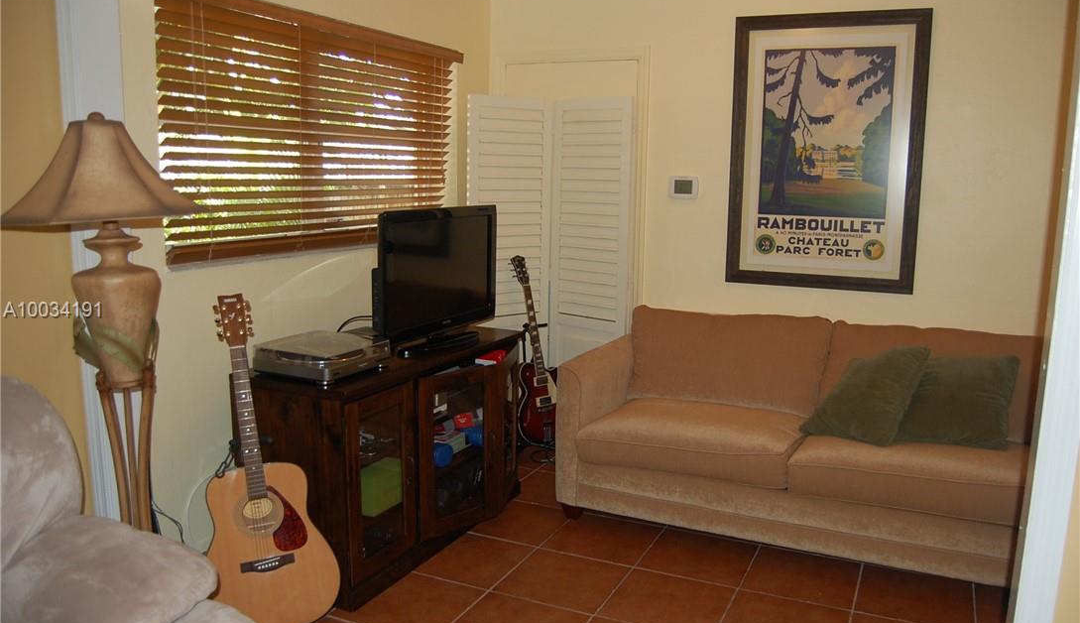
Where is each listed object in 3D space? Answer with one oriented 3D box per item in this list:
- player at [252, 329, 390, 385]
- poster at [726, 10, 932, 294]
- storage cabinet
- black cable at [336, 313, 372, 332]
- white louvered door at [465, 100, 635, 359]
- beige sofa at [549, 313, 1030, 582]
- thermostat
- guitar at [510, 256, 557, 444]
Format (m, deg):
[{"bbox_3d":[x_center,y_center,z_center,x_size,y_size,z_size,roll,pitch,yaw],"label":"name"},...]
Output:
[{"bbox_3d":[-0.764,0.158,2.860,0.340,0.100,0.355,5,10,25],"label":"player"},{"bbox_3d":[1.303,-0.725,3.693,0.850,1.235,0.032,5,11,24],"label":"poster"},{"bbox_3d":[-0.587,0.527,3.264,0.510,0.755,1.230,5,10,25],"label":"storage cabinet"},{"bbox_3d":[-0.734,0.050,3.207,0.050,0.065,0.200,5,11,24],"label":"black cable"},{"bbox_3d":[0.051,-0.156,4.155,0.804,1.849,0.275,2,9,6],"label":"white louvered door"},{"bbox_3d":[1.129,0.491,3.437,1.935,0.840,0.900,5,11,24],"label":"beige sofa"},{"bbox_3d":[0.711,-0.610,3.988,0.138,0.103,0.033,5,11,24],"label":"thermostat"},{"bbox_3d":[-0.030,0.196,4.084,0.335,1.000,0.075,-5,-5,-38],"label":"guitar"}]

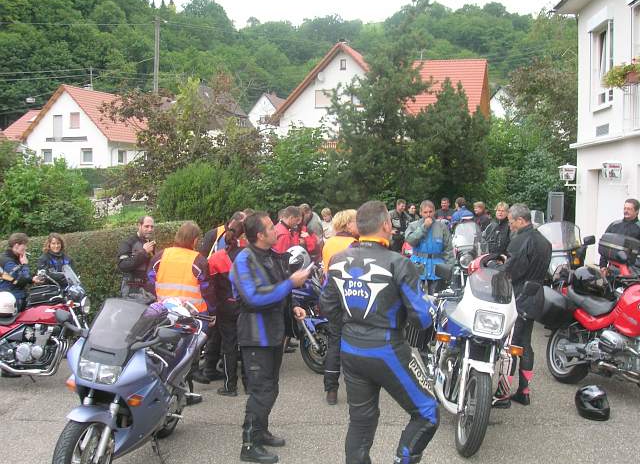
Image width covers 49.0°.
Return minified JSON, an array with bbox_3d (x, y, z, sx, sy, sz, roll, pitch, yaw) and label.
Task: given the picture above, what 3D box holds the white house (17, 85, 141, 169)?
[{"bbox_3d":[-18.861,-8.085,61.152,9.000,7.800,9.500,1,2,21],"label":"white house"}]

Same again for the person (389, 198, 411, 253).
[{"bbox_3d":[1.500,0.274,13.227,0.530,1.770,0.420,-2,3,-37],"label":"person"}]

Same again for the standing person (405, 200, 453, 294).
[{"bbox_3d":[1.250,0.505,8.232,0.560,1.770,0.420,0,3,8],"label":"standing person"}]

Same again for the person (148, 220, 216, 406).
[{"bbox_3d":[-1.269,0.708,6.484,0.620,1.690,0.420,1,2,18],"label":"person"}]

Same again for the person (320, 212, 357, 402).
[{"bbox_3d":[0.200,0.655,6.187,0.520,1.670,0.420,2,3,37],"label":"person"}]

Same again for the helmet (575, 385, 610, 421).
[{"bbox_3d":[2.328,1.432,6.013,0.250,0.260,0.330,-2,3,-37],"label":"helmet"}]

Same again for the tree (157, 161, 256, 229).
[{"bbox_3d":[-2.343,-0.178,14.505,2.100,2.600,2.000,0,2,0],"label":"tree"}]

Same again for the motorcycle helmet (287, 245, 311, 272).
[{"bbox_3d":[-0.233,0.311,7.619,0.320,0.270,0.250,-2,3,-41],"label":"motorcycle helmet"}]

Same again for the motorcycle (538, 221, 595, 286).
[{"bbox_3d":[3.243,0.648,9.434,0.880,1.460,2.150,1,2,19],"label":"motorcycle"}]

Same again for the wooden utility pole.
[{"bbox_3d":[-8.600,-6.604,36.734,0.280,9.500,0.280,0,3,0],"label":"wooden utility pole"}]

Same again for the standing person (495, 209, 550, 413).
[{"bbox_3d":[1.760,0.625,6.185,0.500,1.730,0.520,1,3,26],"label":"standing person"}]

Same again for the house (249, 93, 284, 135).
[{"bbox_3d":[-9.500,-24.551,152.028,8.200,9.300,11.000,1,3,26],"label":"house"}]

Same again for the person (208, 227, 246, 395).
[{"bbox_3d":[-0.870,0.717,6.755,0.500,1.640,0.520,-2,3,-41],"label":"person"}]

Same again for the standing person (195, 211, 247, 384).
[{"bbox_3d":[-1.021,0.645,7.282,0.580,1.740,0.560,-2,3,-41],"label":"standing person"}]

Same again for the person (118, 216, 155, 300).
[{"bbox_3d":[-2.040,0.668,7.839,0.450,1.690,0.520,2,3,35],"label":"person"}]

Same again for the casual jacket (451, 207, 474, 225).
[{"bbox_3d":[2.640,-0.121,13.008,0.540,0.700,0.360,-2,3,-30],"label":"casual jacket"}]

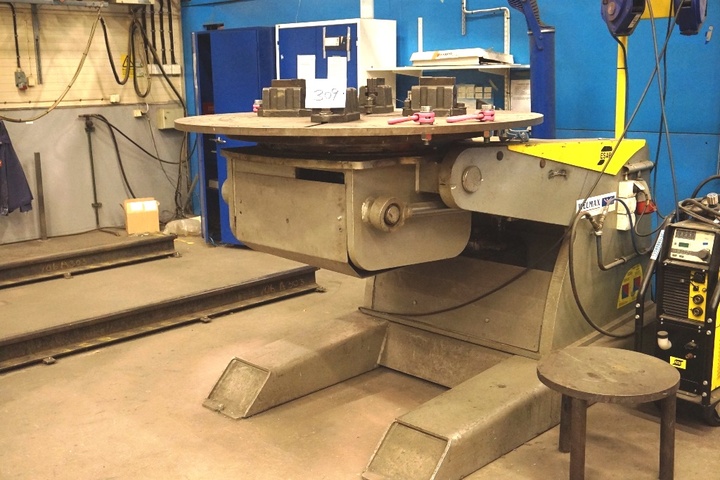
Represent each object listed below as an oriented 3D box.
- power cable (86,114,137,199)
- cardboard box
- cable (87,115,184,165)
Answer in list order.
[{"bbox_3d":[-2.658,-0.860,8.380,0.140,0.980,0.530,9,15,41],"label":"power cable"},{"bbox_3d":[-2.305,-0.253,8.241,0.304,0.328,0.220,-6,13,-23],"label":"cardboard box"},{"bbox_3d":[-2.449,-1.083,8.579,0.140,0.630,1.180,9,15,41],"label":"cable"}]

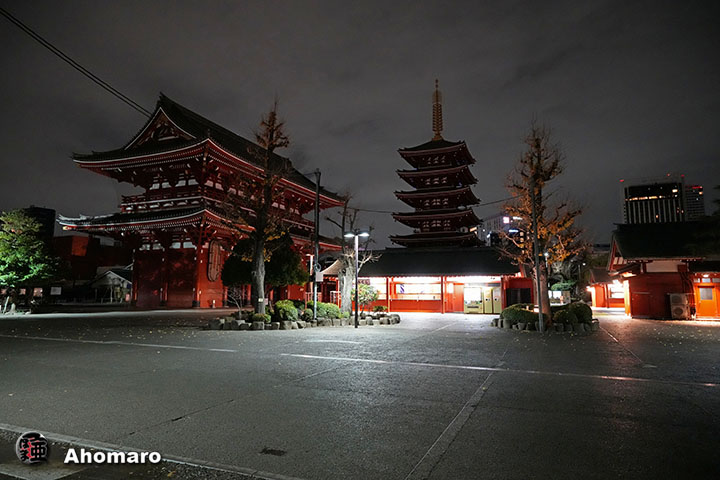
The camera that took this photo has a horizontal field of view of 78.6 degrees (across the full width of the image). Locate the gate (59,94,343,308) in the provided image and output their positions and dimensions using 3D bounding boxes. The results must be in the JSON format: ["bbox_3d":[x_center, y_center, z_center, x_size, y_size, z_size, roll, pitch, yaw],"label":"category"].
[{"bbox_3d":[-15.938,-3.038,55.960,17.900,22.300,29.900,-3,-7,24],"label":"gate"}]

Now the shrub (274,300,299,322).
[{"bbox_3d":[-3.202,3.170,19.163,1.050,1.060,1.050,0,-7,0],"label":"shrub"}]

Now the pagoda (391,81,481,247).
[{"bbox_3d":[18.535,-12.957,105.705,18.000,53.300,18.000,-3,-7,24],"label":"pagoda"}]

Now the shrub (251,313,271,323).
[{"bbox_3d":[-4.261,3.388,18.836,0.860,0.560,0.860,-3,-7,24],"label":"shrub"}]

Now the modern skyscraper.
[{"bbox_3d":[256.225,-3.652,374.209,56.710,95.440,28.000,-3,-7,24],"label":"modern skyscraper"}]

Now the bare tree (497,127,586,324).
[{"bbox_3d":[8.051,-0.830,19.424,3.880,9.050,3.880,-3,-7,24],"label":"bare tree"}]

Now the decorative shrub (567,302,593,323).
[{"bbox_3d":[9.312,3.143,18.658,1.100,0.980,1.100,-3,-7,24],"label":"decorative shrub"}]

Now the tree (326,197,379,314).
[{"bbox_3d":[-0.362,0.881,21.241,2.510,6.070,2.510,0,-7,0],"label":"tree"}]

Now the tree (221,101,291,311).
[{"bbox_3d":[-4.826,-1.450,20.508,3.170,10.560,3.170,0,-7,0],"label":"tree"}]

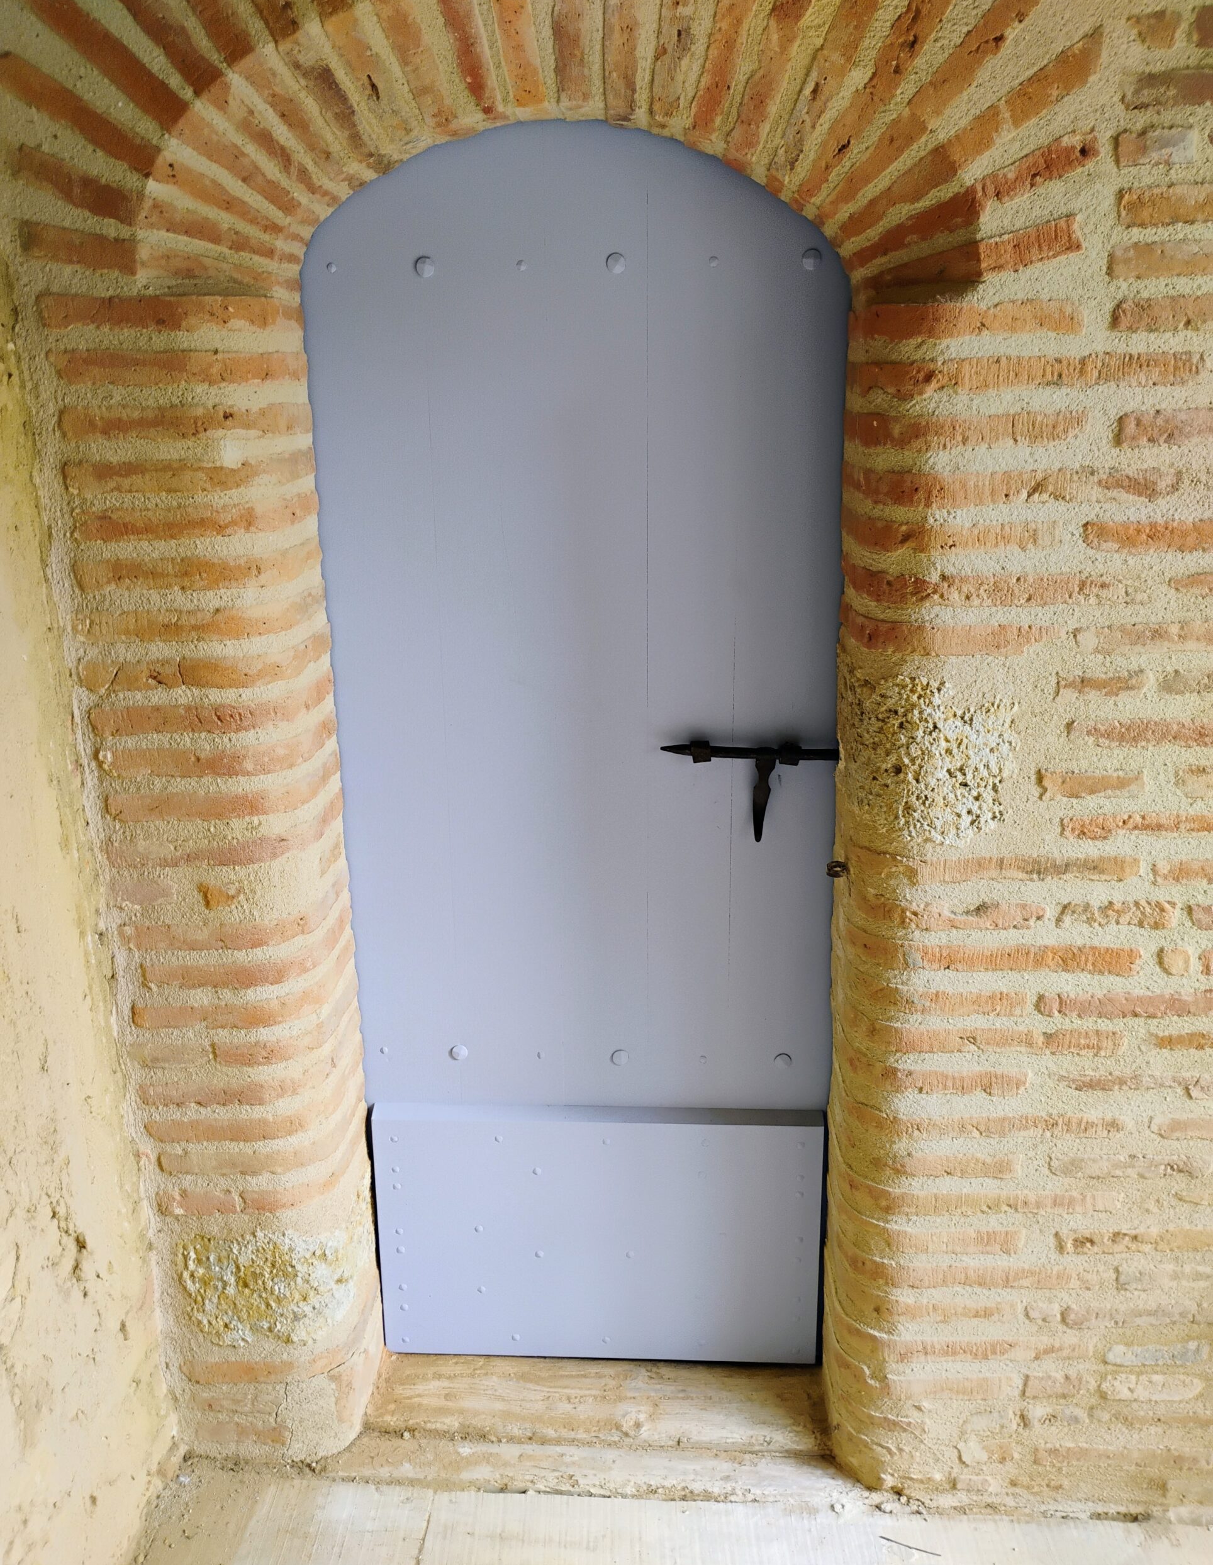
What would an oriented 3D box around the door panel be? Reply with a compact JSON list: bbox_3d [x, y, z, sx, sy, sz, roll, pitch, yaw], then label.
[{"bbox_3d":[-0.029,0.054,1.972,0.760,1.911,0.075,1,17,4],"label":"door panel"}]

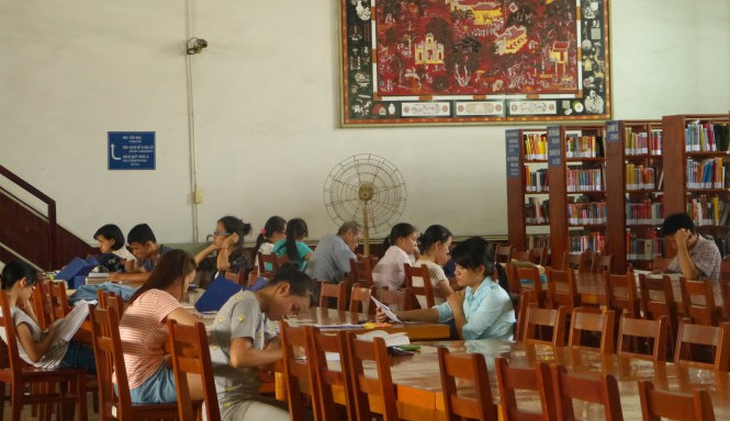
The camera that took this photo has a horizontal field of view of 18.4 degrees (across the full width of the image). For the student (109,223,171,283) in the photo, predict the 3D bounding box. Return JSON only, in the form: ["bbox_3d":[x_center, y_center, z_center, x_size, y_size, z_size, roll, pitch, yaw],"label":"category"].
[{"bbox_3d":[-1.615,0.712,17.109,0.680,1.220,0.480,-2,1,-17],"label":"student"}]

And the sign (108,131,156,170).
[{"bbox_3d":[-2.415,-0.620,23.400,0.505,0.395,0.020,-2,1,-20],"label":"sign"}]

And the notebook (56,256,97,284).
[{"bbox_3d":[-2.136,0.444,16.700,0.260,0.200,0.320,-1,1,-20],"label":"notebook"}]

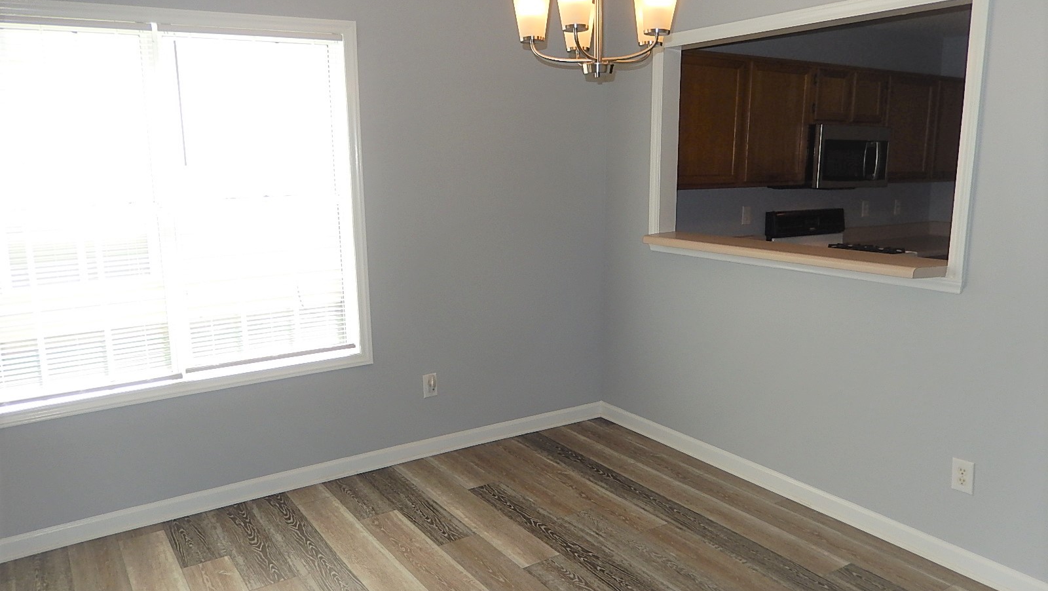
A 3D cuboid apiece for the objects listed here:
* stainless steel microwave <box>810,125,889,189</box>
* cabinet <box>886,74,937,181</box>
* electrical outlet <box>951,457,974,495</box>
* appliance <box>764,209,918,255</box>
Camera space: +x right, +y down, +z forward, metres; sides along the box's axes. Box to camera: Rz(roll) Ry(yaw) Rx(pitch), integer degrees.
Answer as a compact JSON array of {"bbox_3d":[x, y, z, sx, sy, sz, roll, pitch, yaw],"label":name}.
[{"bbox_3d":[2.106,-0.944,5.167,0.760,0.406,0.415,-7,12,-33],"label":"stainless steel microwave"},{"bbox_3d":[2.670,-1.223,5.554,0.640,0.763,0.330,-7,12,-33],"label":"cabinet"},{"bbox_3d":[1.635,0.673,2.823,0.008,0.119,0.077,-7,12,-33],"label":"electrical outlet"},{"bbox_3d":[2.178,0.025,5.215,0.765,1.185,0.670,-7,12,-33],"label":"appliance"}]

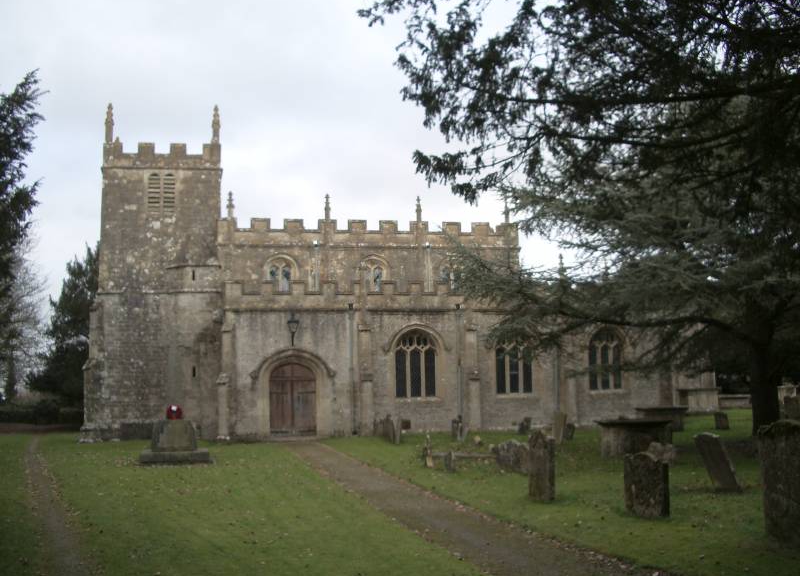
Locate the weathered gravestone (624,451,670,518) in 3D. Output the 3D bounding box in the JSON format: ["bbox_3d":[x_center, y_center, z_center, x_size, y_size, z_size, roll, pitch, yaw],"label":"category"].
[{"bbox_3d":[3.335,2.643,11.018,0.170,0.880,0.560,5,-9,-40],"label":"weathered gravestone"}]

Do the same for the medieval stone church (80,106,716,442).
[{"bbox_3d":[0.621,-0.257,39.013,27.818,13.909,12.570,0,-7,-9],"label":"medieval stone church"}]

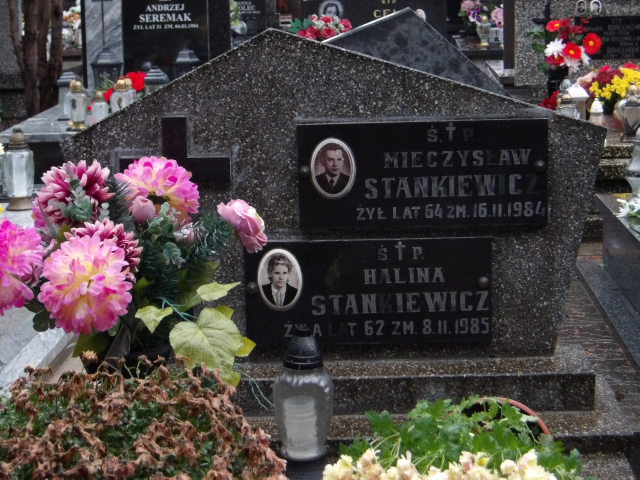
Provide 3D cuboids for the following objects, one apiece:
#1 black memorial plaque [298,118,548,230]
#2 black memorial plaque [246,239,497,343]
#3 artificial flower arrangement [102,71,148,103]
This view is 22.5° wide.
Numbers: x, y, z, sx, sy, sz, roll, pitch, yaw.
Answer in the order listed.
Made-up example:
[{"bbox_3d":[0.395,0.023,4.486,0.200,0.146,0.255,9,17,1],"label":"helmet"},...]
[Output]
[{"bbox_3d":[0.224,-0.142,3.512,0.542,0.232,0.025,-1,11,3],"label":"black memorial plaque"},{"bbox_3d":[0.107,0.114,3.568,0.545,0.235,0.025,-1,11,3],"label":"black memorial plaque"},{"bbox_3d":[-1.052,-0.814,8.700,0.260,0.210,0.220,-1,11,3],"label":"artificial flower arrangement"}]

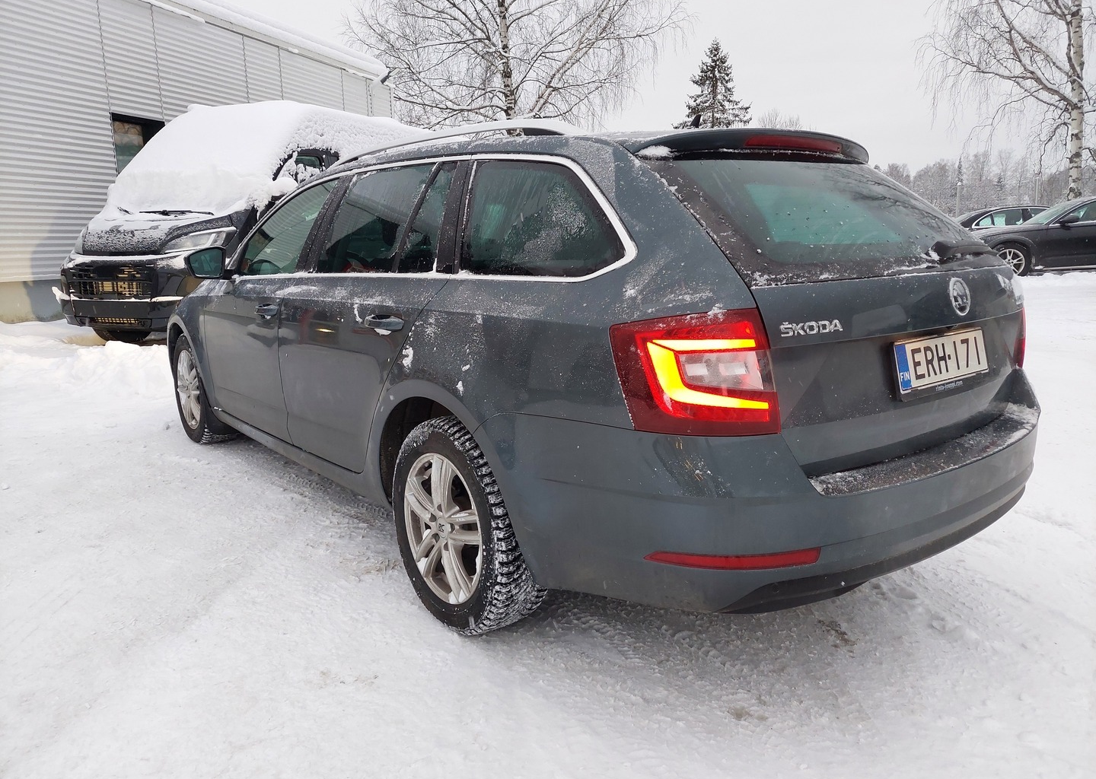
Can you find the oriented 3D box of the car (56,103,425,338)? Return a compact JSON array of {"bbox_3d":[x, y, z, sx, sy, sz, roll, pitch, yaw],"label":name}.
[{"bbox_3d":[-3.115,-1.970,9.564,2.050,2.450,5.500,4,12,20],"label":"car"}]

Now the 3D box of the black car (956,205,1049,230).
[{"bbox_3d":[11.421,-3.605,18.752,4.850,1.500,1.870,-1,11,-5],"label":"black car"}]

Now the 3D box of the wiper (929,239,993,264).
[{"bbox_3d":[1.086,-0.357,2.076,0.370,0.075,0.065,-9,14,-37],"label":"wiper"}]

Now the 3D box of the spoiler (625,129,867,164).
[{"bbox_3d":[0.642,-0.698,2.276,1.100,0.090,0.230,-9,14,-37],"label":"spoiler"}]

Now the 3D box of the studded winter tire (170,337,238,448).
[{"bbox_3d":[-1.903,-0.012,4.447,0.205,0.630,0.630,-9,14,-37],"label":"studded winter tire"}]

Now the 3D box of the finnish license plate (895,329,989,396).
[{"bbox_3d":[0.984,-0.077,1.962,0.442,0.118,0.015,-9,1,-37],"label":"finnish license plate"}]

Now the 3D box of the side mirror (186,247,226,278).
[{"bbox_3d":[-1.623,-0.601,3.742,0.200,0.150,0.120,-9,14,-37],"label":"side mirror"}]

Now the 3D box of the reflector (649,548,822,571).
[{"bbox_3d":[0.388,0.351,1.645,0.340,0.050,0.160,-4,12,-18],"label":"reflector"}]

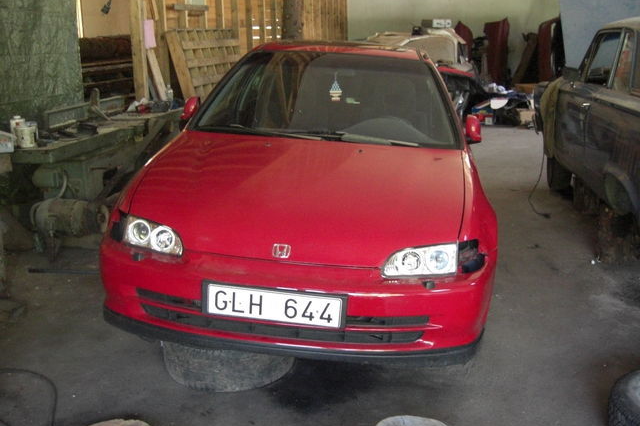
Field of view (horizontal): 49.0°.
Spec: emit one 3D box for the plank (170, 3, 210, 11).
[{"bbox_3d":[-1.650,-2.655,9.120,0.055,0.074,1.030,2,15,15],"label":"plank"}]

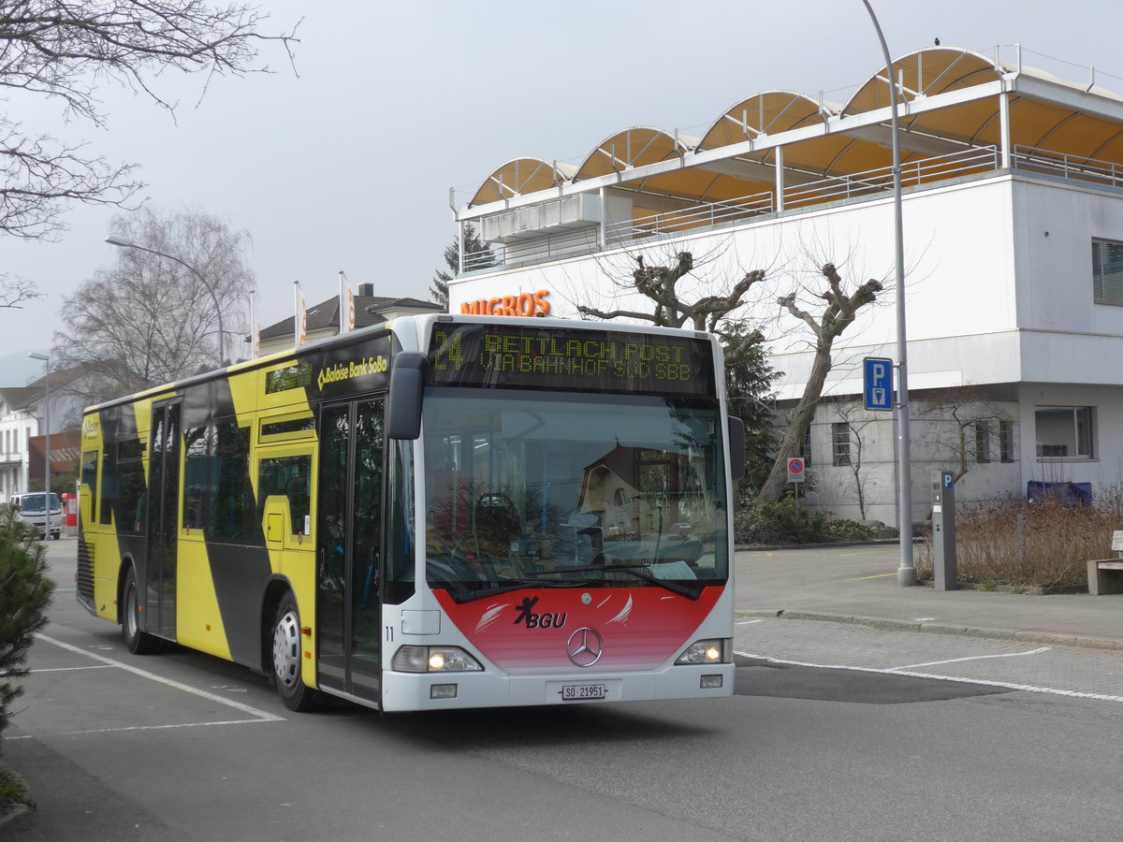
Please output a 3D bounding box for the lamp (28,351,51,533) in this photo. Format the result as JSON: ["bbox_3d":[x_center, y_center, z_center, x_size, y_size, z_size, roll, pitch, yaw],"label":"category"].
[{"bbox_3d":[-21.089,1.002,69.500,0.950,7.600,0.300,0,-3,-25],"label":"lamp"}]

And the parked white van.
[{"bbox_3d":[-22.588,4.039,73.181,1.800,2.020,4.800,1,-3,-27],"label":"parked white van"}]

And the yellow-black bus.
[{"bbox_3d":[-2.341,0.942,16.531,2.600,2.880,11.950,2,-3,-25],"label":"yellow-black bus"}]

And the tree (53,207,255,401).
[{"bbox_3d":[-19.674,-2.688,83.000,9.800,15.500,9.200,0,-3,-25],"label":"tree"}]

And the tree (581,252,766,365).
[{"bbox_3d":[3.064,-1.125,47.500,5.200,7.300,4.700,0,-3,-25],"label":"tree"}]

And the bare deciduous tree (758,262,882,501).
[{"bbox_3d":[7.347,-1.027,49.000,3.500,6.950,3.200,0,-3,-25],"label":"bare deciduous tree"}]

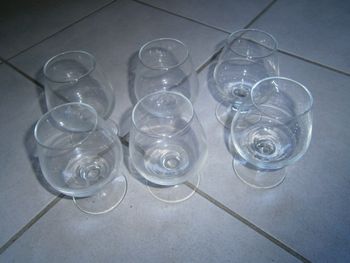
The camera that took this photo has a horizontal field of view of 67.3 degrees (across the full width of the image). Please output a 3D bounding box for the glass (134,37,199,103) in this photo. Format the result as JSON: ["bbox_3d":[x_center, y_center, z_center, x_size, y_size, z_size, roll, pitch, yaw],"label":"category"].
[{"bbox_3d":[-0.011,-0.054,0.359,0.085,0.122,0.085,-2,50,2],"label":"glass"}]

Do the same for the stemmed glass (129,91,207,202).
[{"bbox_3d":[-0.008,0.021,0.296,0.085,0.122,0.085,-2,50,2],"label":"stemmed glass"}]

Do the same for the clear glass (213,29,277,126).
[{"bbox_3d":[0.096,-0.067,0.363,0.085,0.122,0.085,-2,50,2],"label":"clear glass"}]

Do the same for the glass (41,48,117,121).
[{"bbox_3d":[-0.120,-0.037,0.352,0.085,0.122,0.085,-2,50,2],"label":"glass"}]

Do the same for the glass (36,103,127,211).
[{"bbox_3d":[-0.099,0.033,0.292,0.085,0.122,0.085,-2,50,2],"label":"glass"}]

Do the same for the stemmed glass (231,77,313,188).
[{"bbox_3d":[0.106,0.005,0.302,0.085,0.122,0.085,-2,50,2],"label":"stemmed glass"}]

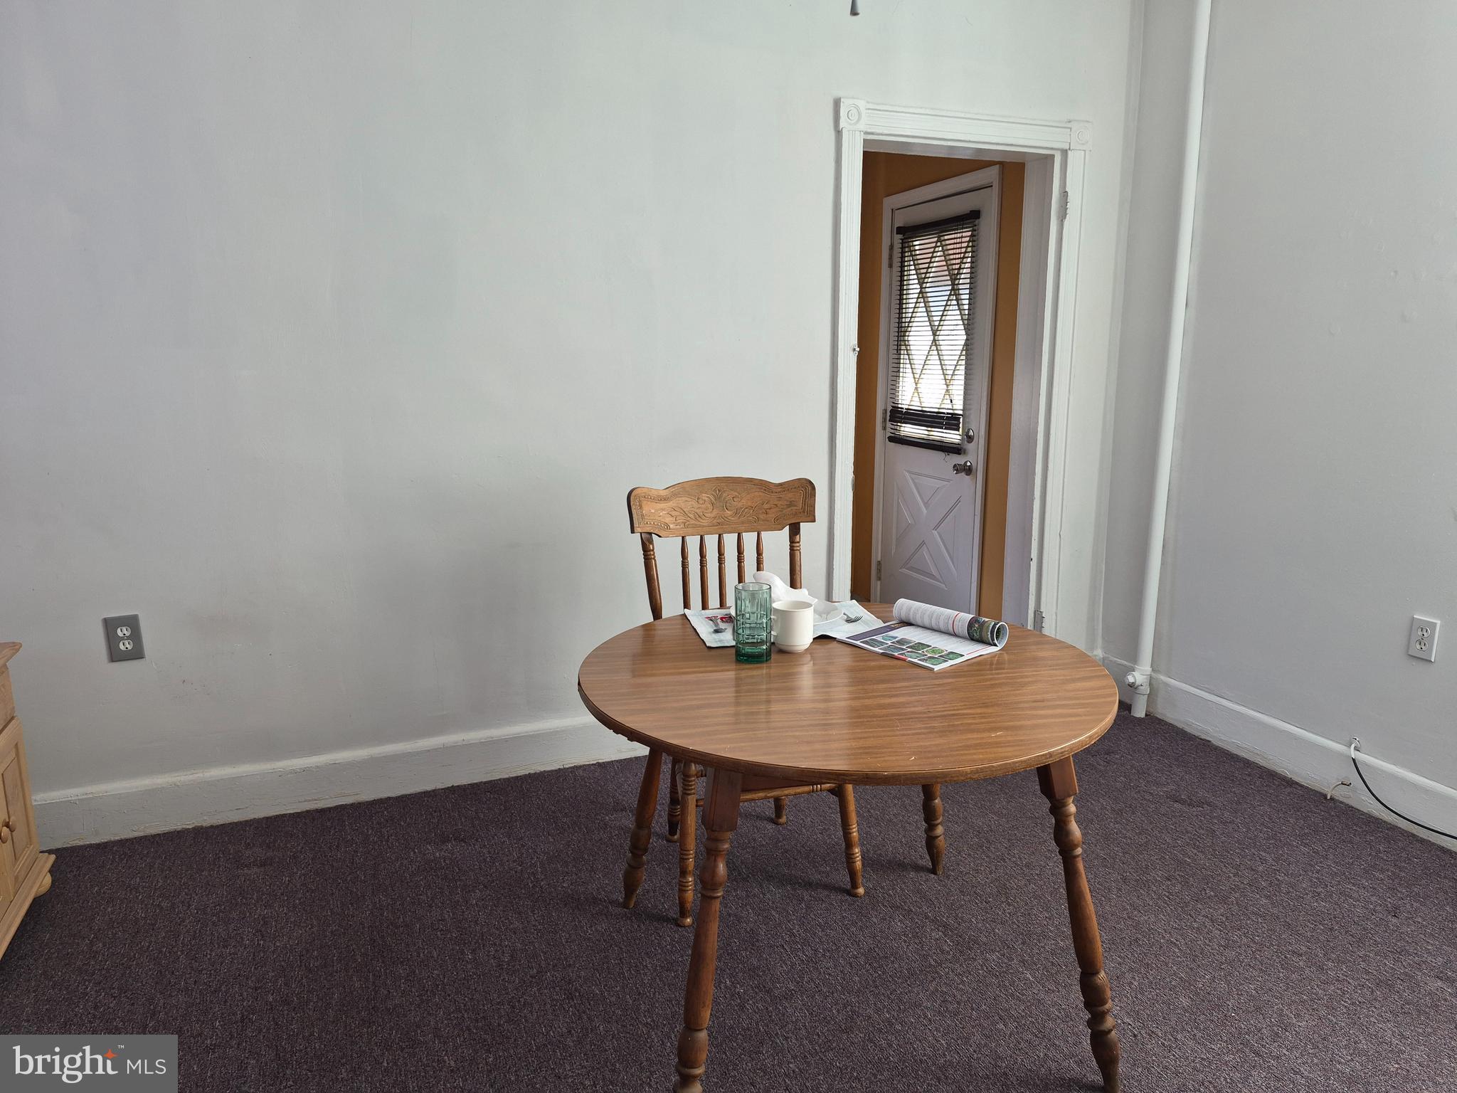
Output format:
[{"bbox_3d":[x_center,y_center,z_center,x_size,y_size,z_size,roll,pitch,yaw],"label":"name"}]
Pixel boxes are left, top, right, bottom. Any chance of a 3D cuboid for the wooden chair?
[{"bbox_3d":[0.053,0.355,2.507,0.535,1.030,0.510,-4,12,-16],"label":"wooden chair"}]

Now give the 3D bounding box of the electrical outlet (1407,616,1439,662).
[{"bbox_3d":[1.935,0.257,2.695,0.010,0.115,0.071,-5,12,-20],"label":"electrical outlet"}]

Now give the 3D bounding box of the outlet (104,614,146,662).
[{"bbox_3d":[-1.672,0.254,2.679,0.081,0.124,0.011,-5,12,-20],"label":"outlet"}]

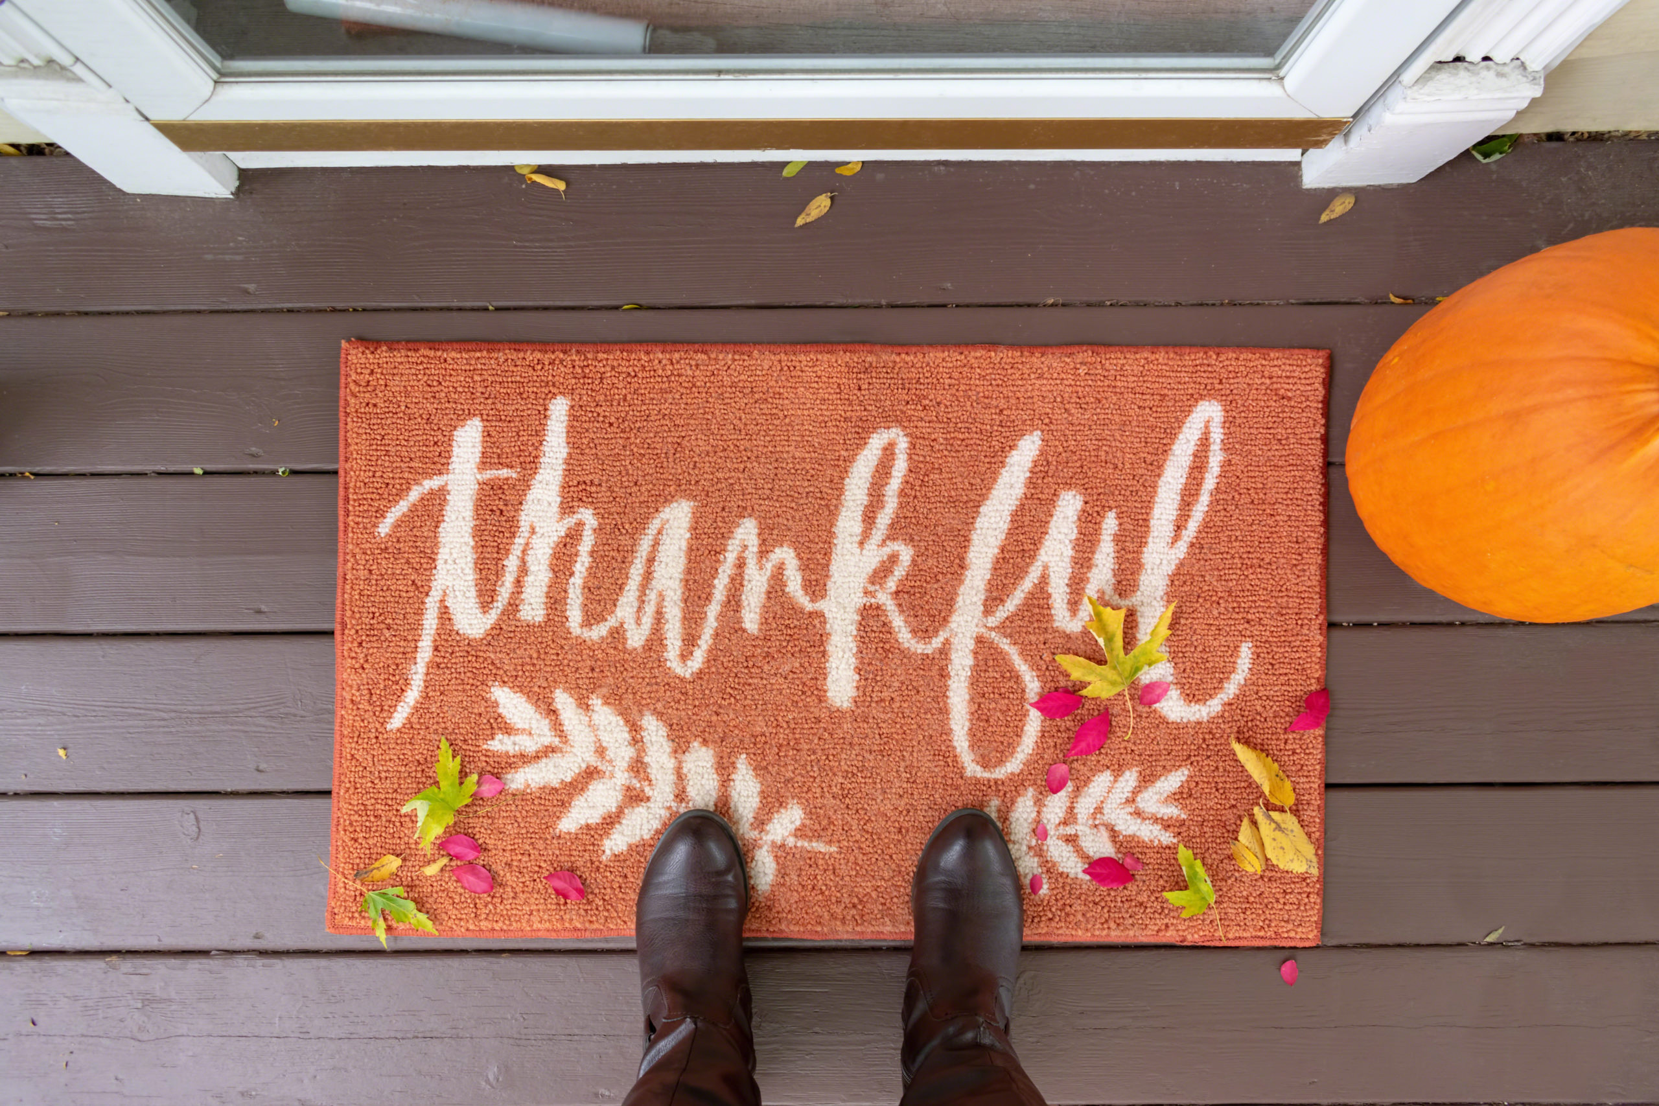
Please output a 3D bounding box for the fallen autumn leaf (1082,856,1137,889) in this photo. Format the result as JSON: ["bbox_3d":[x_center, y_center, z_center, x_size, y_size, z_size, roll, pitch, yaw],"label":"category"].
[{"bbox_3d":[0.240,0.275,1.069,0.044,0.009,0.026,9,88,0],"label":"fallen autumn leaf"}]

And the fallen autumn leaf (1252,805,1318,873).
[{"bbox_3d":[0.392,0.248,1.068,0.037,0.012,0.076,-30,88,-1],"label":"fallen autumn leaf"}]

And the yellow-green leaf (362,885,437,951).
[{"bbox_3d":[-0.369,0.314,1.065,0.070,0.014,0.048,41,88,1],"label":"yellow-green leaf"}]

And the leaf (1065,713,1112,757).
[{"bbox_3d":[0.223,0.157,1.062,0.023,0.008,0.055,41,87,1],"label":"leaf"}]

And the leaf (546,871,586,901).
[{"bbox_3d":[-0.225,0.284,1.068,0.039,0.010,0.021,36,88,1],"label":"leaf"}]

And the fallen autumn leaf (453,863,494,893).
[{"bbox_3d":[-0.308,0.281,1.075,0.040,0.009,0.025,28,88,1],"label":"fallen autumn leaf"}]

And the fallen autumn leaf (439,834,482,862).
[{"bbox_3d":[-0.319,0.255,1.076,0.038,0.009,0.024,15,88,1],"label":"fallen autumn leaf"}]

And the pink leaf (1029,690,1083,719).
[{"bbox_3d":[0.195,0.130,1.063,0.045,0.008,0.025,-7,87,-1],"label":"pink leaf"}]

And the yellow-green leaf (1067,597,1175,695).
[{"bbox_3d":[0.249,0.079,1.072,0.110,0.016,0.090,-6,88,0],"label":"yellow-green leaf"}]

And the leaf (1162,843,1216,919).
[{"bbox_3d":[0.305,0.282,1.066,0.042,0.014,0.062,-28,88,-1],"label":"leaf"}]

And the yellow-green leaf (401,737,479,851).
[{"bbox_3d":[-0.328,0.206,1.048,0.056,0.018,0.100,11,87,0],"label":"yellow-green leaf"}]

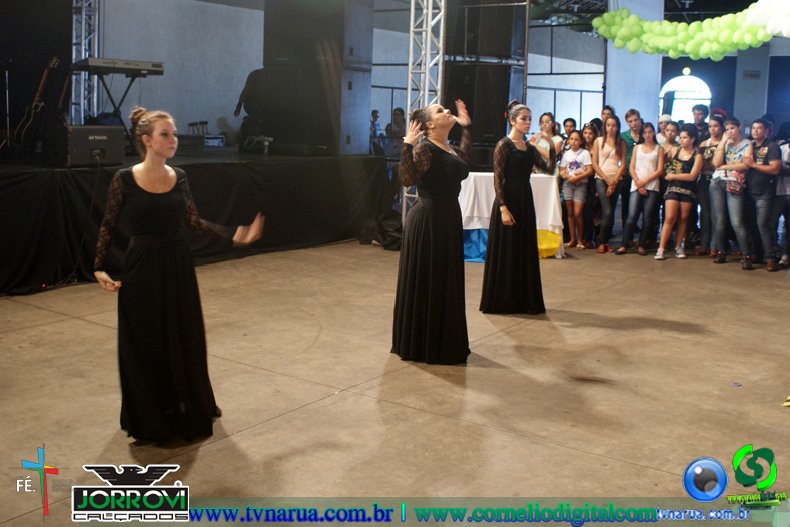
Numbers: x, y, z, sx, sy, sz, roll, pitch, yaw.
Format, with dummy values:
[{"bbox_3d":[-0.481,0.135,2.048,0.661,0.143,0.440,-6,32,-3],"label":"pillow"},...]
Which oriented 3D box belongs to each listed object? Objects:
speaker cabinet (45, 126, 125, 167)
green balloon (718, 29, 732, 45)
[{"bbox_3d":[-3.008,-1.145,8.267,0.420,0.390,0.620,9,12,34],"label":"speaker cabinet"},{"bbox_3d":[4.556,-3.130,11.800,0.200,0.215,0.200,2,10,0],"label":"green balloon"}]

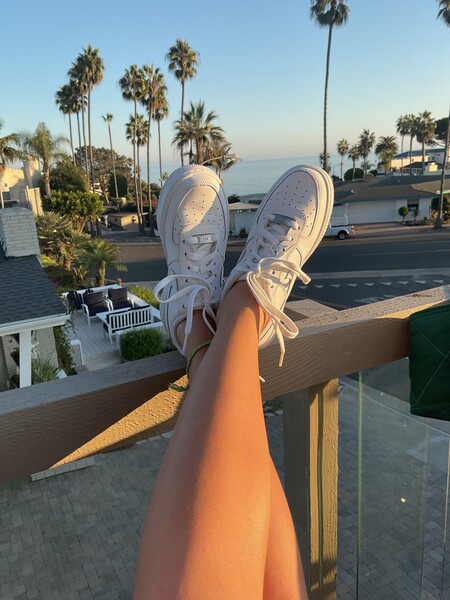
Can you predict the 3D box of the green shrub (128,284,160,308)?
[{"bbox_3d":[-2.594,-0.016,16.200,0.900,0.800,2.000,-11,17,-25],"label":"green shrub"}]

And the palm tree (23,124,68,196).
[{"bbox_3d":[-13.078,-8.545,37.144,3.400,8.655,3.400,-3,15,0],"label":"palm tree"}]

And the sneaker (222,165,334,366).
[{"bbox_3d":[0.070,-0.076,0.708,0.104,0.290,0.115,20,-5,17],"label":"sneaker"}]

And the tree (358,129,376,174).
[{"bbox_3d":[23.076,-22.169,81.406,2.900,10.642,2.900,-3,15,0],"label":"tree"}]

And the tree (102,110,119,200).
[{"bbox_3d":[-17.687,-22.380,79.805,2.327,13.908,2.327,-3,15,0],"label":"tree"}]

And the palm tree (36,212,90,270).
[{"bbox_3d":[-7.310,-2.477,22.895,2.500,2.989,2.500,-3,15,0],"label":"palm tree"}]

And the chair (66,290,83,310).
[{"bbox_3d":[-4.887,0.050,16.600,0.720,0.820,0.680,-11,17,-25],"label":"chair"}]

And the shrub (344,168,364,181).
[{"bbox_3d":[21.969,-21.202,85.280,3.382,2.145,3.382,-3,15,0],"label":"shrub"}]

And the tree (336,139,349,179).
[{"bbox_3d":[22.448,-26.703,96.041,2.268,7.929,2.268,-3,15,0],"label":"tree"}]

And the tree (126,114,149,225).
[{"bbox_3d":[-8.724,-12.636,51.596,2.300,12.078,2.300,-3,15,0],"label":"tree"}]

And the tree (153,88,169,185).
[{"bbox_3d":[-7.538,-16.570,60.150,2.200,16.268,2.200,-3,15,0],"label":"tree"}]

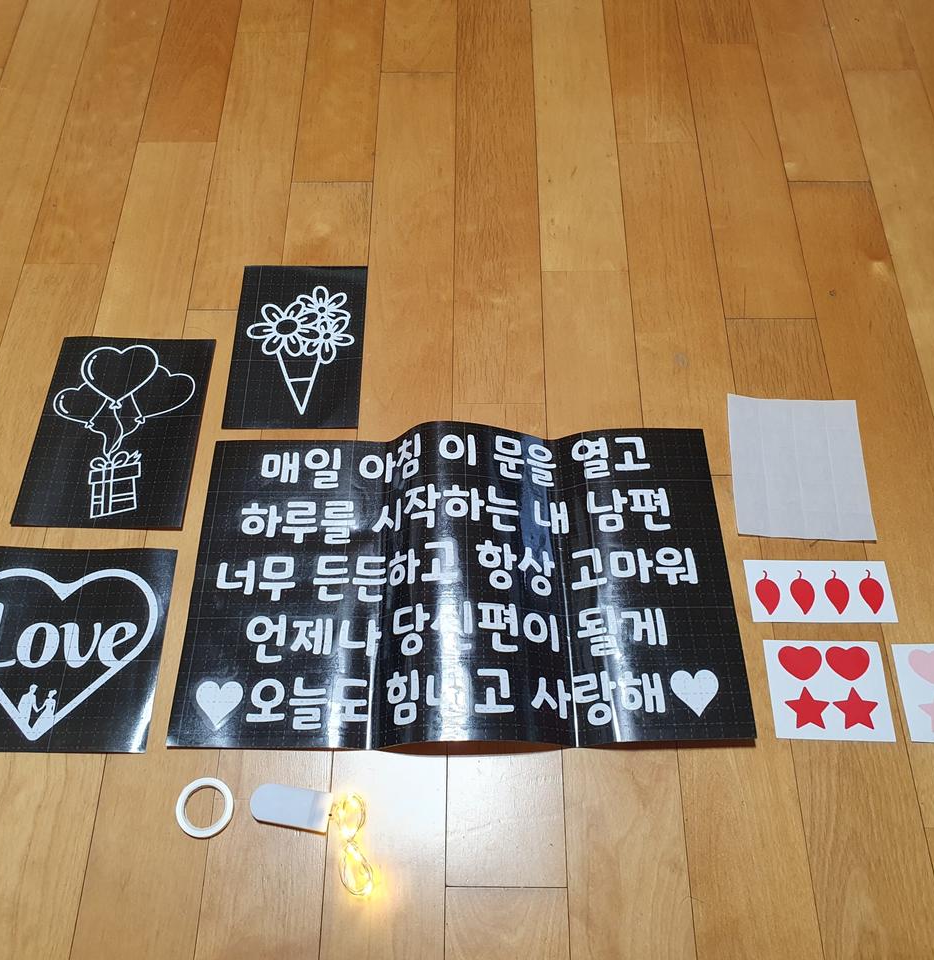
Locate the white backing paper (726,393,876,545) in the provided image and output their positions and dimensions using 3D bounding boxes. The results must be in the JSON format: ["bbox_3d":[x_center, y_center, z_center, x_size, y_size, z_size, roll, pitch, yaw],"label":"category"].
[{"bbox_3d":[0.250,-0.011,0.724,0.098,0.009,0.121,3,62,2],"label":"white backing paper"}]

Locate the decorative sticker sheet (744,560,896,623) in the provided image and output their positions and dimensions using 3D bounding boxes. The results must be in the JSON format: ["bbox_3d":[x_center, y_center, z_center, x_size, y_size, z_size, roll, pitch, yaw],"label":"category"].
[{"bbox_3d":[0.249,0.078,0.678,0.100,0.004,0.046,0,62,1],"label":"decorative sticker sheet"}]

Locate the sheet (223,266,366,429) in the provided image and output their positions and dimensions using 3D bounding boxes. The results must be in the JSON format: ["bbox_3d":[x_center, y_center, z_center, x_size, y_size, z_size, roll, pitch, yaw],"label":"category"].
[{"bbox_3d":[-0.138,-0.112,0.785,0.106,0.007,0.163,0,62,1],"label":"sheet"}]

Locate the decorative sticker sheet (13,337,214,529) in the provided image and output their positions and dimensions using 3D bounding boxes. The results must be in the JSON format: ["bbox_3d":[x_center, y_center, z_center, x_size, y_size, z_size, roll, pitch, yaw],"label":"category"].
[{"bbox_3d":[-0.270,-0.040,0.749,0.126,0.008,0.172,1,62,2],"label":"decorative sticker sheet"}]

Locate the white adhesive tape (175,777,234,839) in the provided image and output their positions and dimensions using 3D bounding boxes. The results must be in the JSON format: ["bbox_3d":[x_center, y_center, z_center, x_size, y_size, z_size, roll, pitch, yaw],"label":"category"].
[{"bbox_3d":[-0.167,0.209,0.614,0.038,0.005,0.038,0,62,1],"label":"white adhesive tape"}]

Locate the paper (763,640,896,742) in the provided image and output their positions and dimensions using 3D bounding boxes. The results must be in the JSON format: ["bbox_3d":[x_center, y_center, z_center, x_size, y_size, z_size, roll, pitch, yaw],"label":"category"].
[{"bbox_3d":[0.242,0.141,0.644,0.077,0.004,0.067,1,62,1],"label":"paper"}]

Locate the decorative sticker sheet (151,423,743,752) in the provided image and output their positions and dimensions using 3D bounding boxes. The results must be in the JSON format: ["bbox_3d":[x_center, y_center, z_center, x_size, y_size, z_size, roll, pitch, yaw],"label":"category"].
[{"bbox_3d":[-0.006,0.067,0.675,0.377,0.028,0.233,0,62,1],"label":"decorative sticker sheet"}]

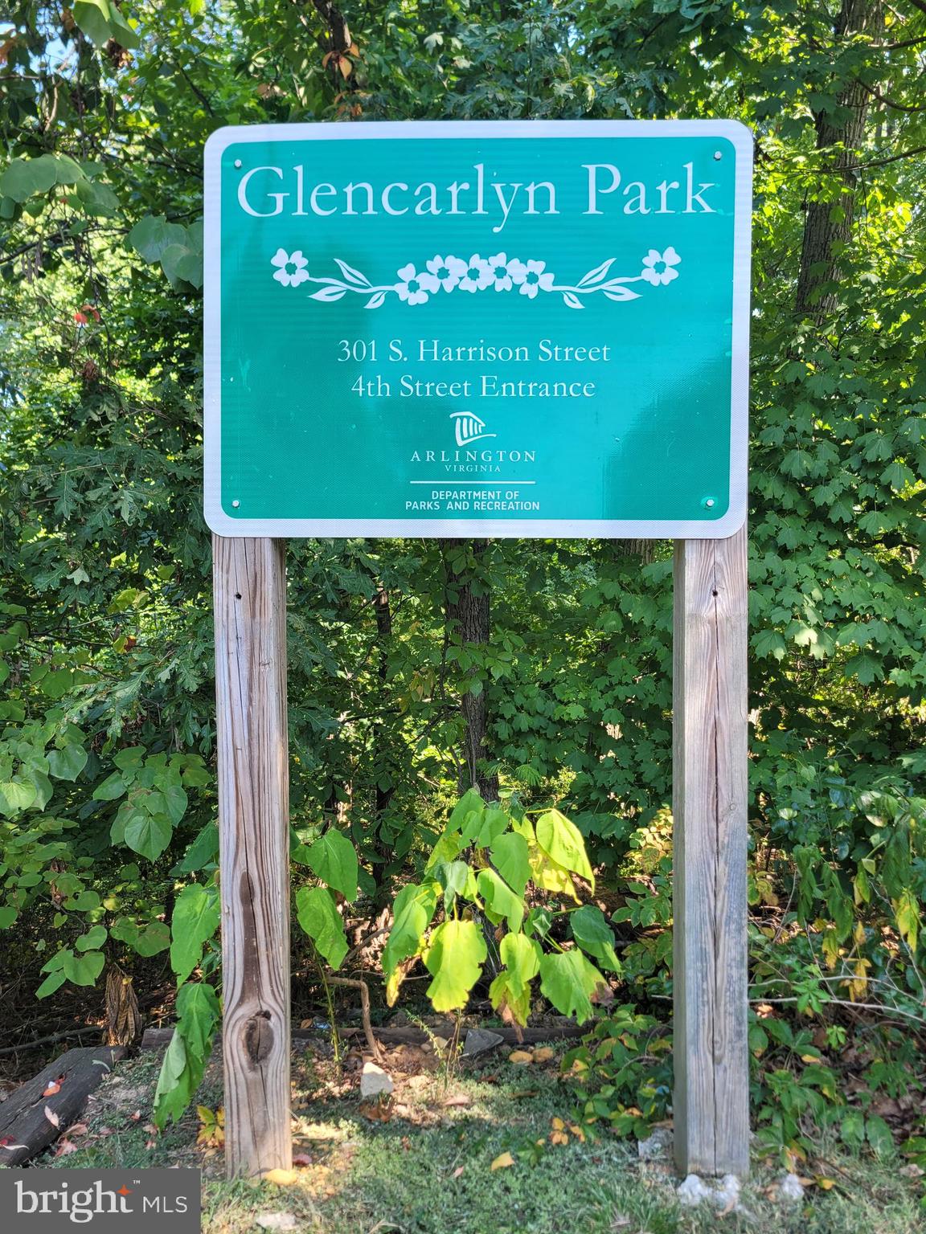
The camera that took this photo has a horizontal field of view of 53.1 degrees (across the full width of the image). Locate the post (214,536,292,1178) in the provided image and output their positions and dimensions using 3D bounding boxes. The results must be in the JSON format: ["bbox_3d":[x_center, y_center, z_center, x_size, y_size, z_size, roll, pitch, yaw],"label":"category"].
[{"bbox_3d":[-0.486,0.106,2.170,0.139,2.353,0.139,-1,1,2],"label":"post"}]

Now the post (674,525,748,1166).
[{"bbox_3d":[0.570,0.098,2.133,0.139,2.320,0.139,0,1,2],"label":"post"}]

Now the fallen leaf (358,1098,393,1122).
[{"bbox_3d":[-0.222,1.249,2.345,0.085,0.030,0.055,0,1,0],"label":"fallen leaf"}]

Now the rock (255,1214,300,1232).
[{"bbox_3d":[-0.389,1.268,1.942,0.092,0.028,0.052,-1,1,2],"label":"rock"}]

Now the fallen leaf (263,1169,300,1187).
[{"bbox_3d":[-0.408,1.260,2.084,0.074,0.015,0.042,0,1,0],"label":"fallen leaf"}]

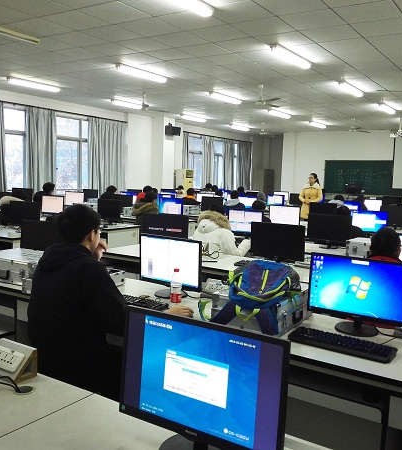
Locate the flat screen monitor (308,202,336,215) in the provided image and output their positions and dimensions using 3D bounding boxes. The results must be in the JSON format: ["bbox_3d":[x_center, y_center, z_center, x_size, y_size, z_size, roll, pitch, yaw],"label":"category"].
[{"bbox_3d":[2.056,-0.173,8.331,0.480,0.366,0.200,5,7,33],"label":"flat screen monitor"}]

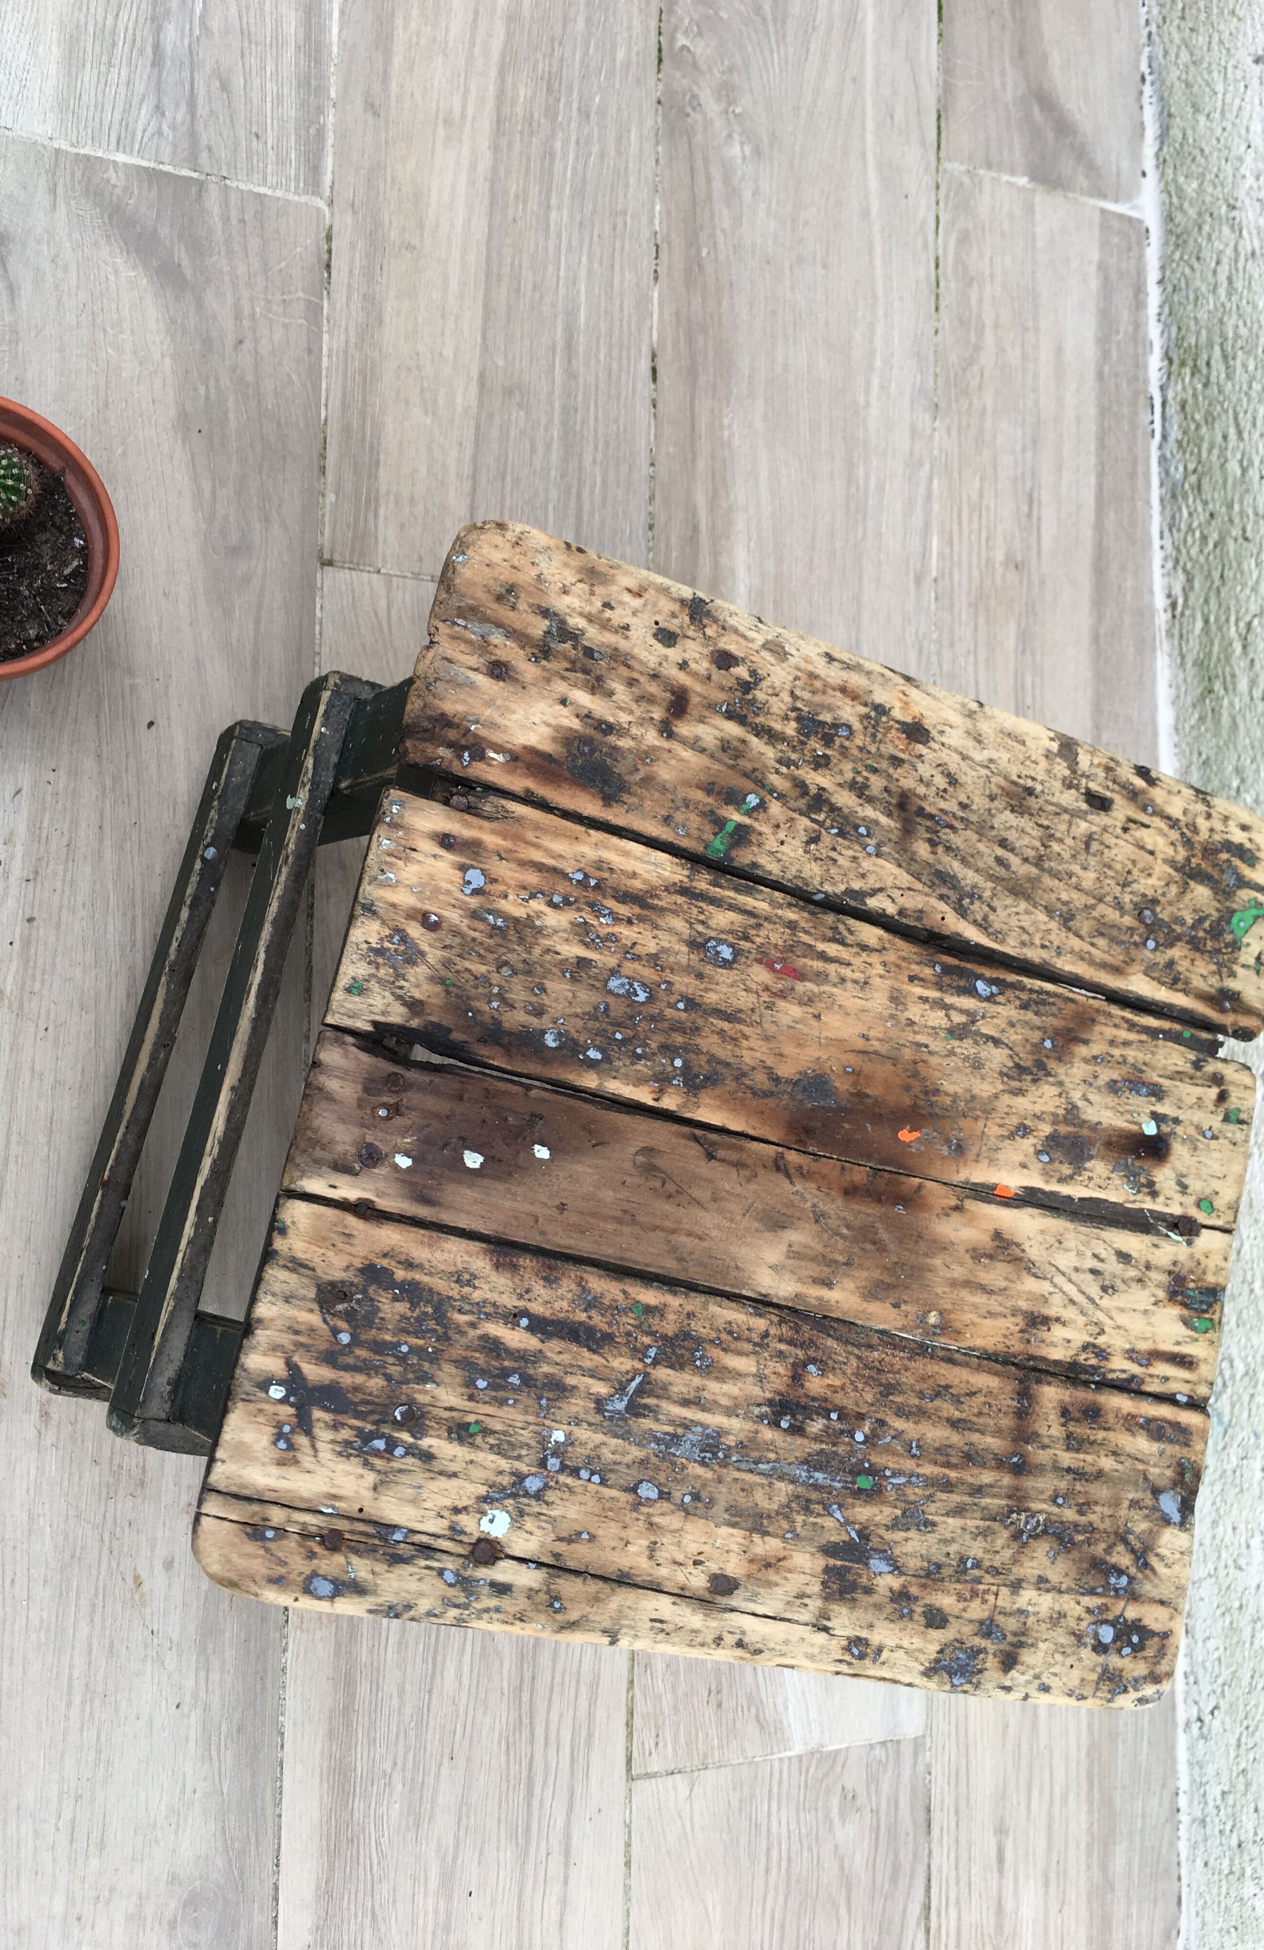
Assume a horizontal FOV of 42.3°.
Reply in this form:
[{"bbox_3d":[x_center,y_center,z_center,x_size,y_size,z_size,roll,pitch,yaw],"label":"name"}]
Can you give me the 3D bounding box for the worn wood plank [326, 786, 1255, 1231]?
[{"bbox_3d":[0.075,0.020,0.592,0.365,0.020,0.085,15,82,-20],"label":"worn wood plank"}]

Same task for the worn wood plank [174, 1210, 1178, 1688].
[{"bbox_3d":[0.043,0.174,0.571,0.372,0.020,0.123,16,81,-20],"label":"worn wood plank"}]

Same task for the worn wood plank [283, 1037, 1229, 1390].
[{"bbox_3d":[0.060,0.089,0.583,0.367,0.020,0.065,15,82,-20],"label":"worn wood plank"}]

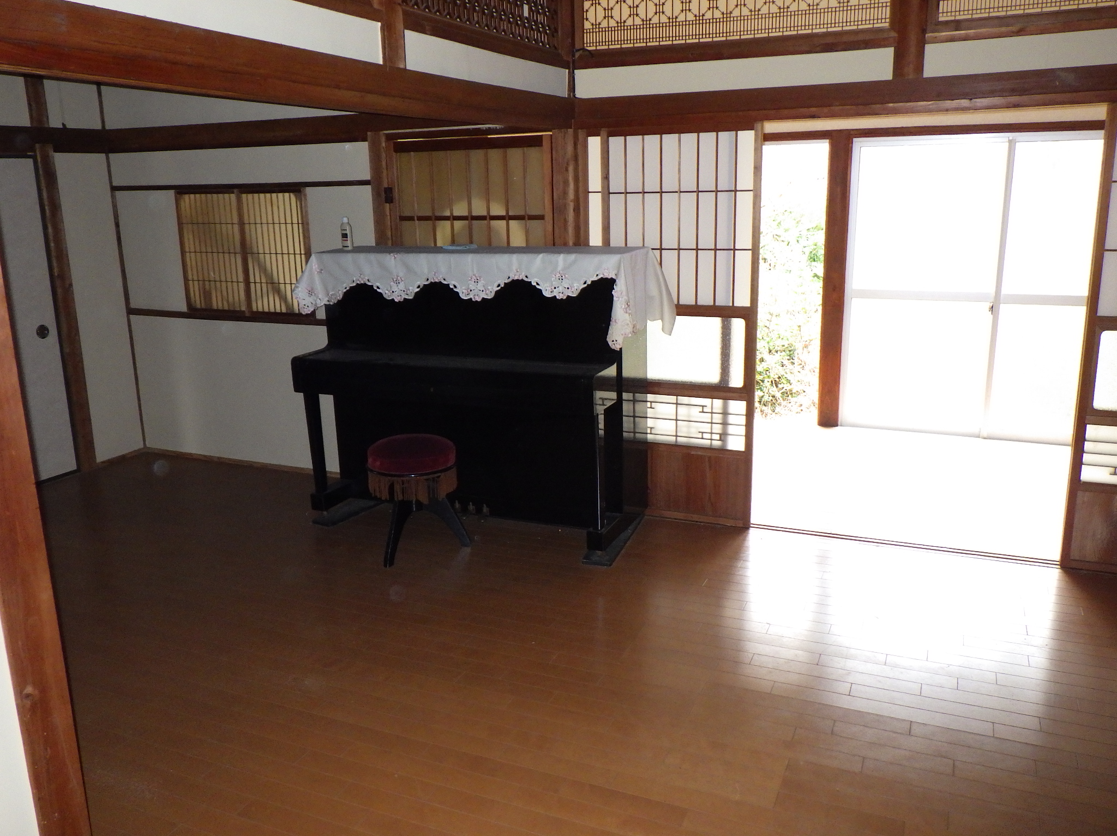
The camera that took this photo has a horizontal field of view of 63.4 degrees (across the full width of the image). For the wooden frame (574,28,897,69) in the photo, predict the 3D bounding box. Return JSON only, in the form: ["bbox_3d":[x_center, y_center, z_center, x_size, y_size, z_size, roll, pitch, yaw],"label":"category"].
[{"bbox_3d":[0.662,-1.479,3.630,1.300,0.070,0.070,5,16,23],"label":"wooden frame"}]

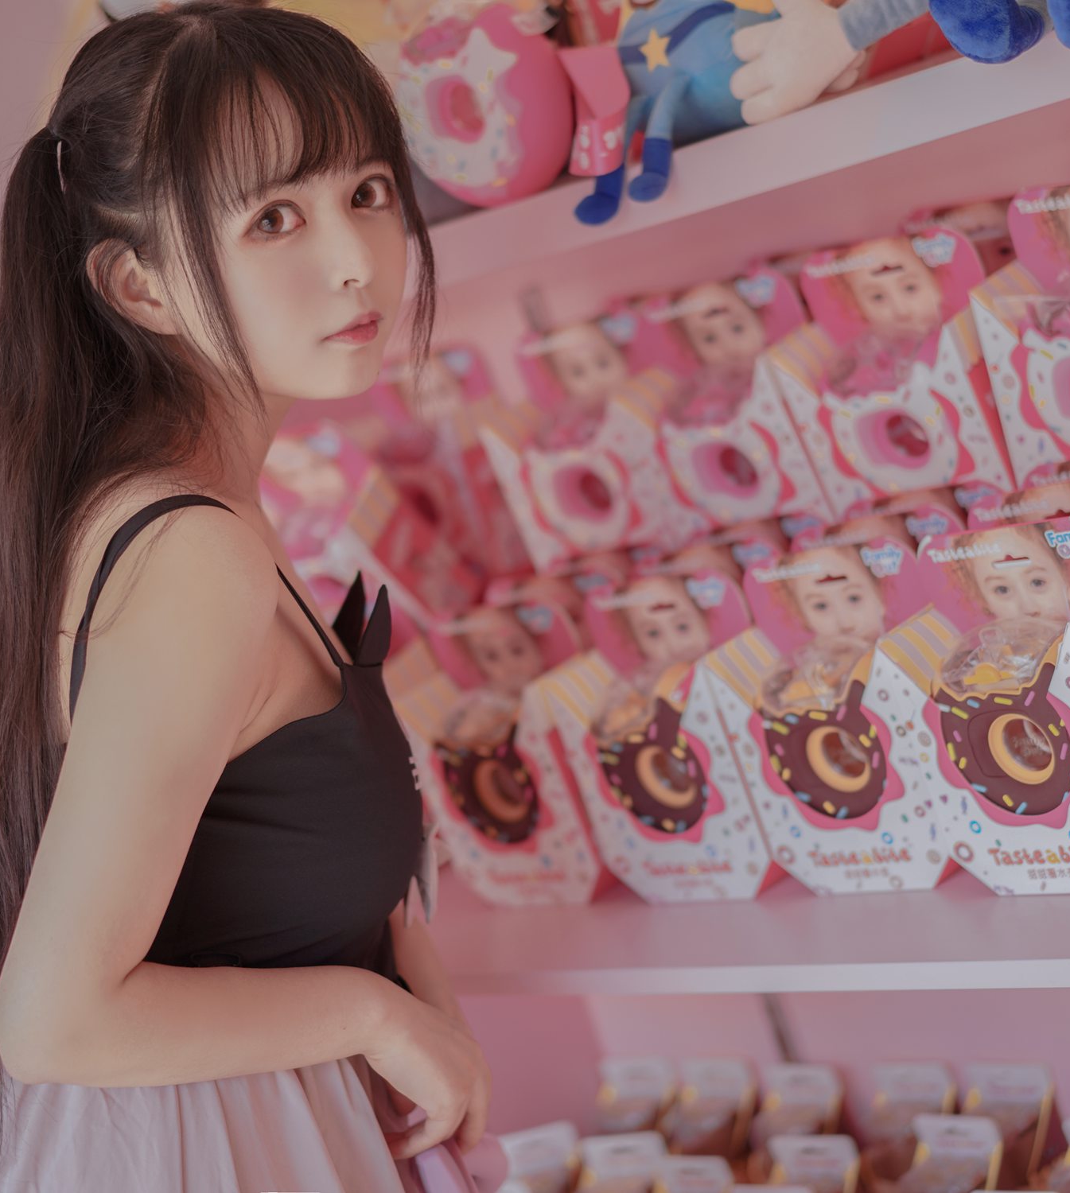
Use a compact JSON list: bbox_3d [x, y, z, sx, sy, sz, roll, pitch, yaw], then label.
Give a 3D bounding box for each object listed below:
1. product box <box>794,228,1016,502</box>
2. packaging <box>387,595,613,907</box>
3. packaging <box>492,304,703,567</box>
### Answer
[{"bbox_3d":[0.271,-0.142,1.981,0.164,0.229,0.064,-7,25,45],"label":"product box"},{"bbox_3d":[-0.017,0.122,2.125,0.164,0.229,0.064,-10,15,47],"label":"packaging"},{"bbox_3d":[0.053,-0.100,2.176,0.164,0.229,0.064,-11,19,47],"label":"packaging"}]

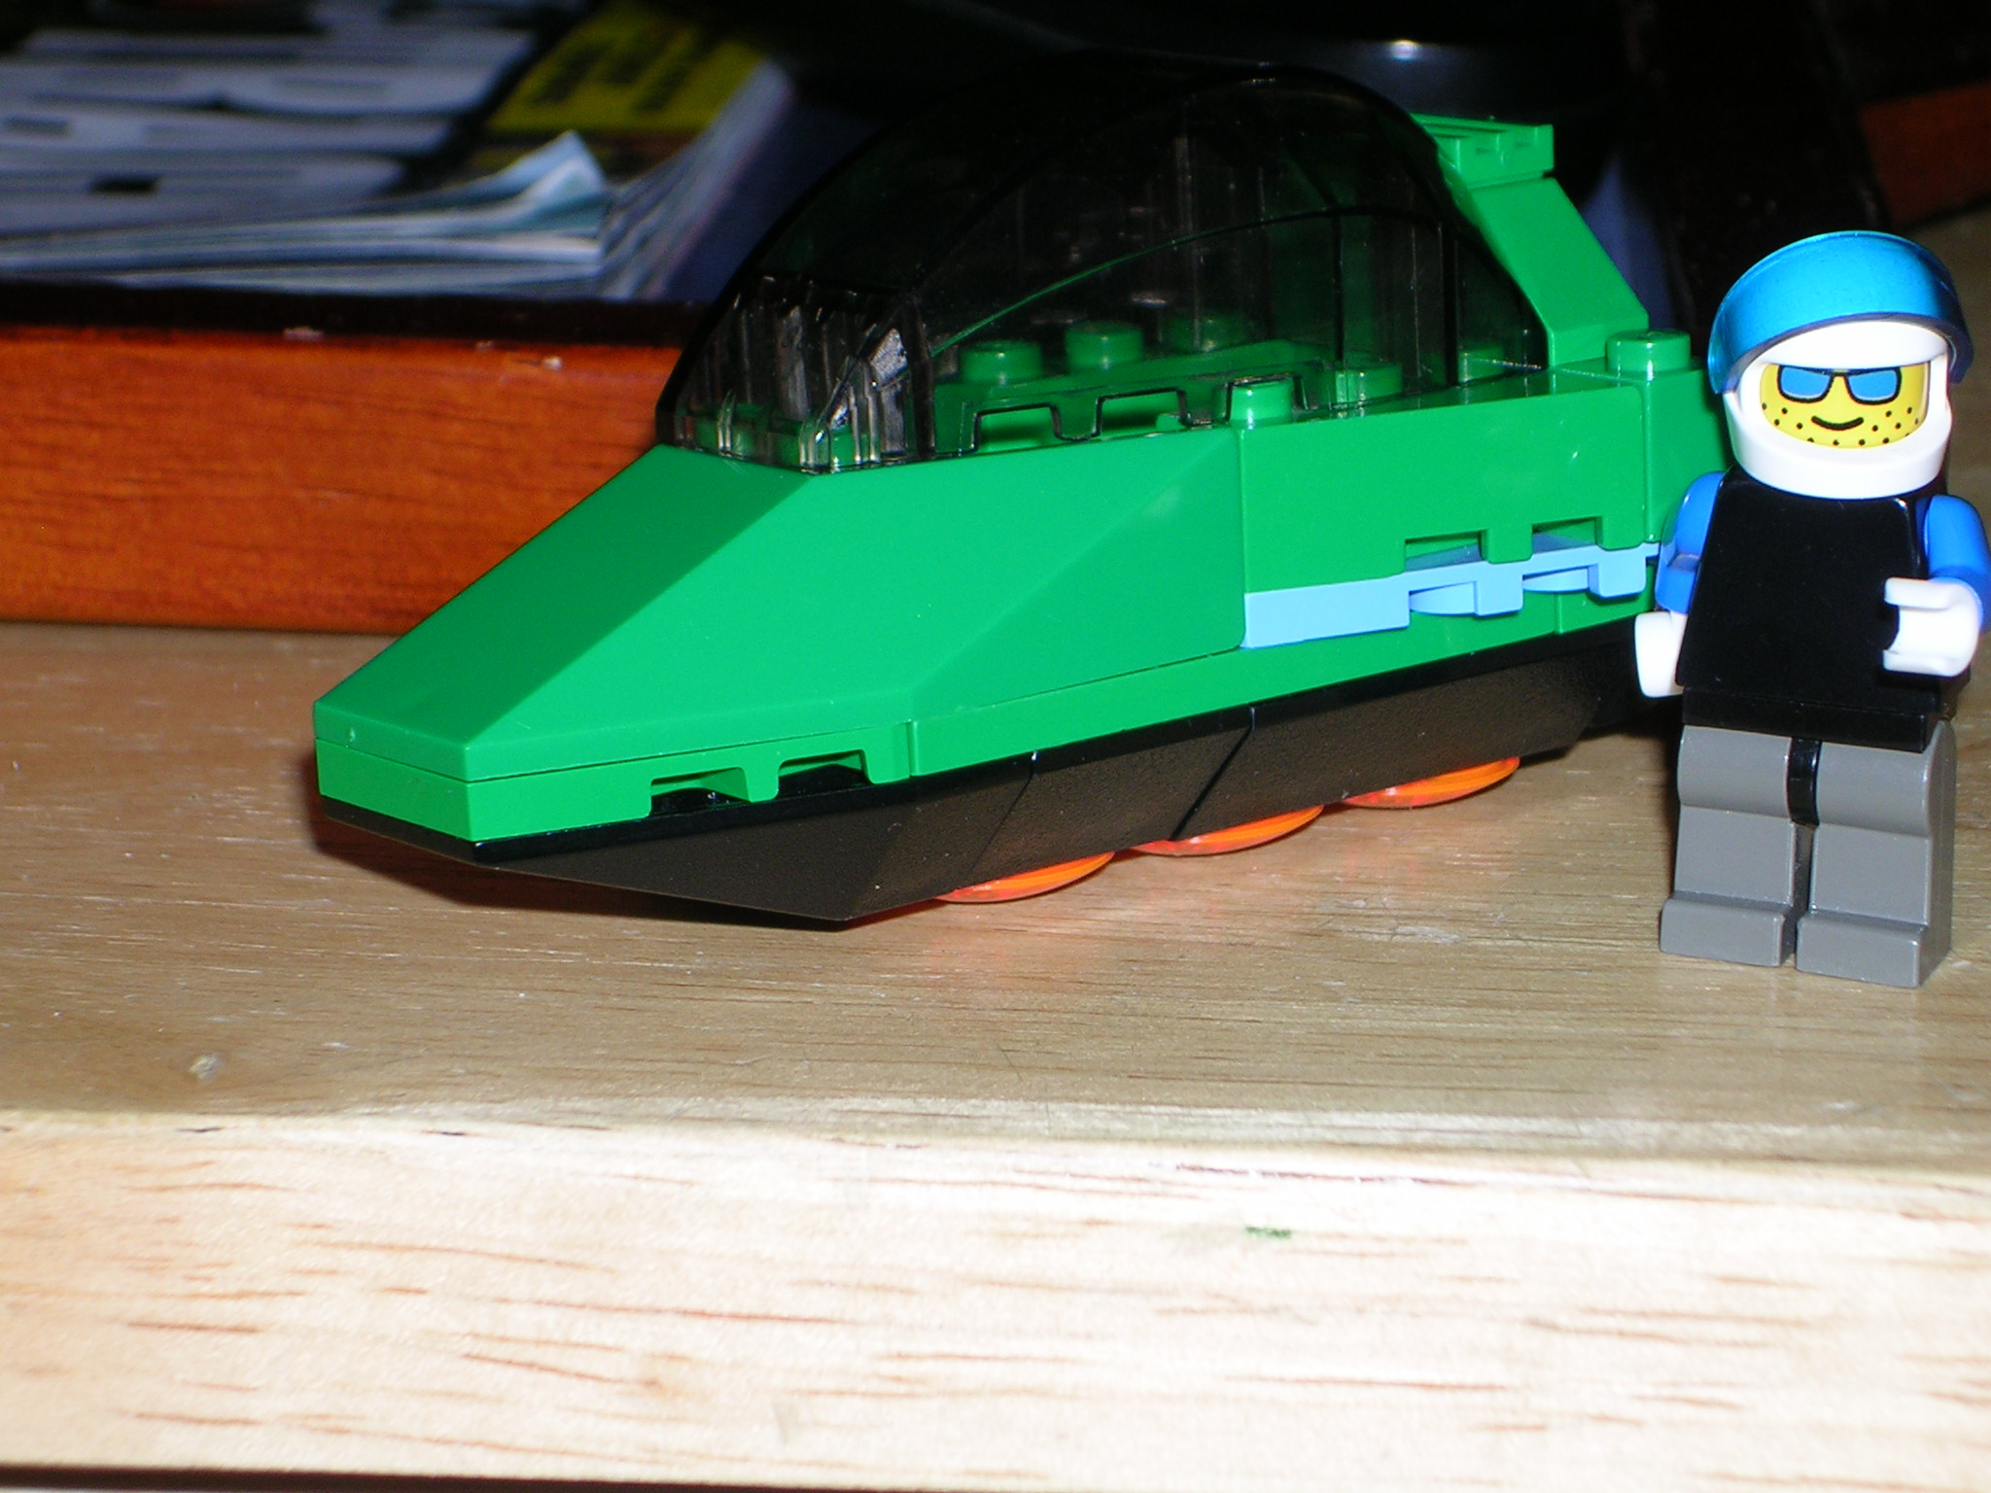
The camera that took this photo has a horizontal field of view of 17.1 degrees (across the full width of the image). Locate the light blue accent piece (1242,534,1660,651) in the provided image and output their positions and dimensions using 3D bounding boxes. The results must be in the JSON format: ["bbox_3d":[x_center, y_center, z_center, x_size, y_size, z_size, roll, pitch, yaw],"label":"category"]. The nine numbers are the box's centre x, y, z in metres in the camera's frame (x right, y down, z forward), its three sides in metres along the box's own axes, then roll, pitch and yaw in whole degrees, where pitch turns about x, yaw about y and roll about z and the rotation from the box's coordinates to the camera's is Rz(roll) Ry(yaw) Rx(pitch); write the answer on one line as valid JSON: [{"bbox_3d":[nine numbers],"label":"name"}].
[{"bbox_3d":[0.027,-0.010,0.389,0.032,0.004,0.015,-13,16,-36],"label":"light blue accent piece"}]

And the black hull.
[{"bbox_3d":[-0.001,0.001,0.390,0.081,0.010,0.032,-13,16,-36],"label":"black hull"}]

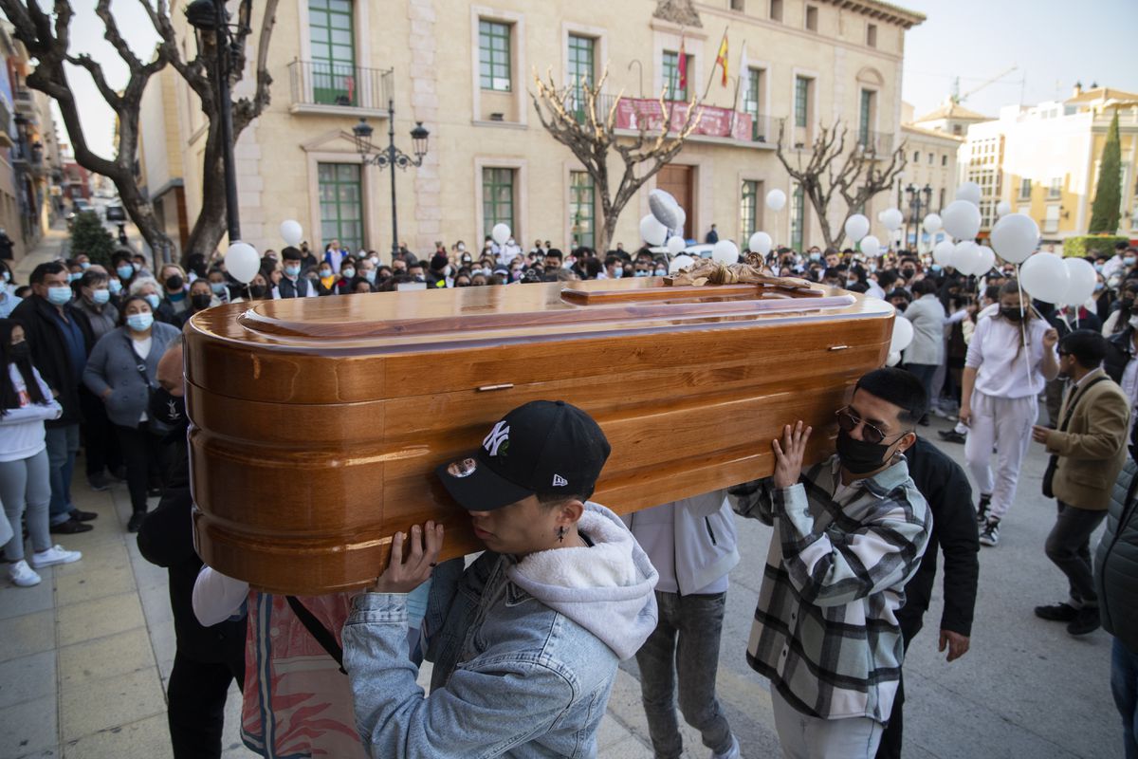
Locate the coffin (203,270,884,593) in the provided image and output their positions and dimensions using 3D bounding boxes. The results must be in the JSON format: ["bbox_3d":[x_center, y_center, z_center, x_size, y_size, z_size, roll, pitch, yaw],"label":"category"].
[{"bbox_3d":[0.125,-0.003,1.884,1.960,0.460,0.530,-7,19,-37],"label":"coffin"}]

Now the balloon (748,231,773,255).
[{"bbox_3d":[2.373,-1.690,9.420,0.285,0.320,0.285,-1,10,0],"label":"balloon"}]

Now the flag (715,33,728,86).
[{"bbox_3d":[4.456,-9.255,22.000,0.420,1.450,0.300,-7,12,-30],"label":"flag"}]

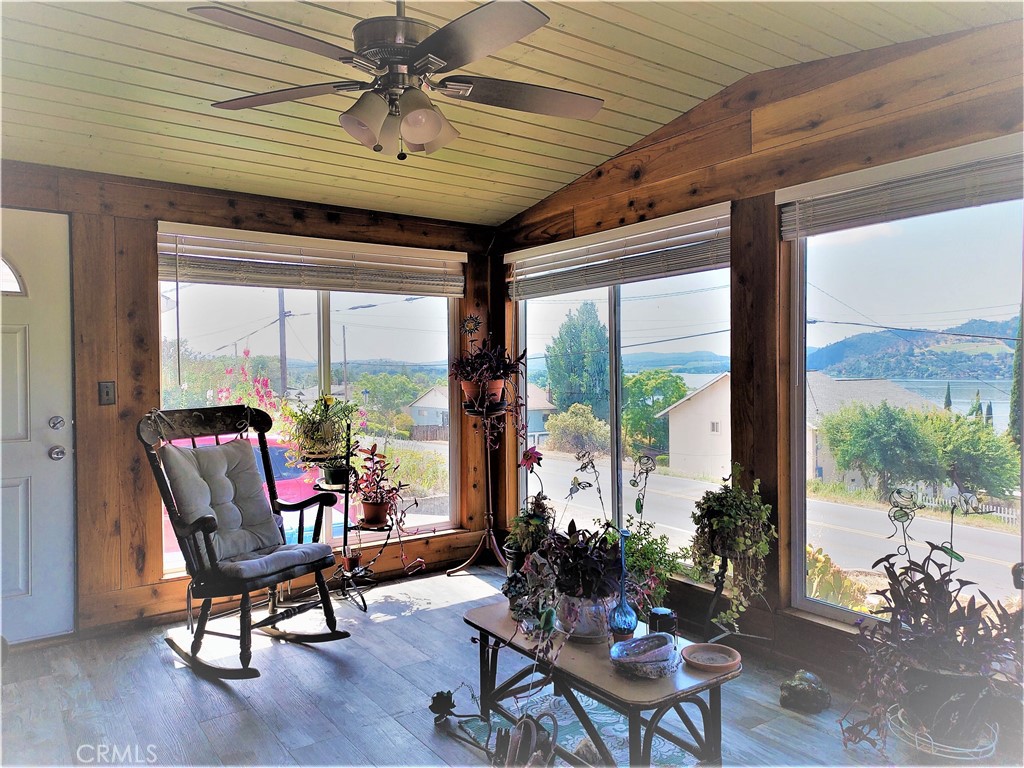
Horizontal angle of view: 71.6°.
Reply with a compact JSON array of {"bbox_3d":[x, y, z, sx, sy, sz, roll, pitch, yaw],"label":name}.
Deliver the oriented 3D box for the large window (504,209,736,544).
[{"bbox_3d":[0.542,0.051,4.020,0.110,1.820,1.820,-1,1,-35],"label":"large window"}]

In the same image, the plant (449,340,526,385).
[{"bbox_3d":[-0.155,-0.136,4.500,0.490,0.285,0.430,0,1,0],"label":"plant"}]

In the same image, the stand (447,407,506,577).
[{"bbox_3d":[-0.156,0.678,4.520,0.430,1.050,0.430,0,1,0],"label":"stand"}]

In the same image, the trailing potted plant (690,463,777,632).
[{"bbox_3d":[0.905,0.668,2.900,0.350,0.700,0.330,0,1,17],"label":"trailing potted plant"}]

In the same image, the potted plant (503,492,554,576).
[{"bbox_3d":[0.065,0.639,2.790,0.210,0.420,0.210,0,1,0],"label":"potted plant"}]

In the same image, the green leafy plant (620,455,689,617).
[{"bbox_3d":[0.586,0.699,2.980,0.350,0.800,0.340,0,1,0],"label":"green leafy plant"}]

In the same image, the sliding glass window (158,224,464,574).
[{"bbox_3d":[-1.073,0.067,4.207,1.830,1.830,0.110,-1,1,-35],"label":"sliding glass window"}]

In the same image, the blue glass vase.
[{"bbox_3d":[0.380,0.680,2.420,0.100,0.370,0.100,0,1,0],"label":"blue glass vase"}]

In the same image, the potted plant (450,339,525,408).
[{"bbox_3d":[-0.157,-0.067,4.540,0.460,0.450,0.410,0,1,-2],"label":"potted plant"}]

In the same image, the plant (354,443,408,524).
[{"bbox_3d":[-0.745,0.569,4.020,0.310,0.470,0.290,0,1,-11],"label":"plant"}]

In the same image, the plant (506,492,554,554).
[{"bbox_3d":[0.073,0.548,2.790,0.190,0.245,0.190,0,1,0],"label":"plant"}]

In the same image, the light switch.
[{"bbox_3d":[-1.999,0.049,3.509,0.072,0.117,0.018,-1,1,-35],"label":"light switch"}]

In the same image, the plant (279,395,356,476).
[{"bbox_3d":[-1.085,0.284,4.000,0.420,0.440,0.390,-1,1,-15],"label":"plant"}]

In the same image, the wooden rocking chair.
[{"bbox_3d":[-1.228,0.681,3.380,0.720,1.130,0.680,0,1,30],"label":"wooden rocking chair"}]

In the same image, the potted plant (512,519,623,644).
[{"bbox_3d":[0.195,0.671,2.450,0.380,0.420,0.340,0,1,0],"label":"potted plant"}]

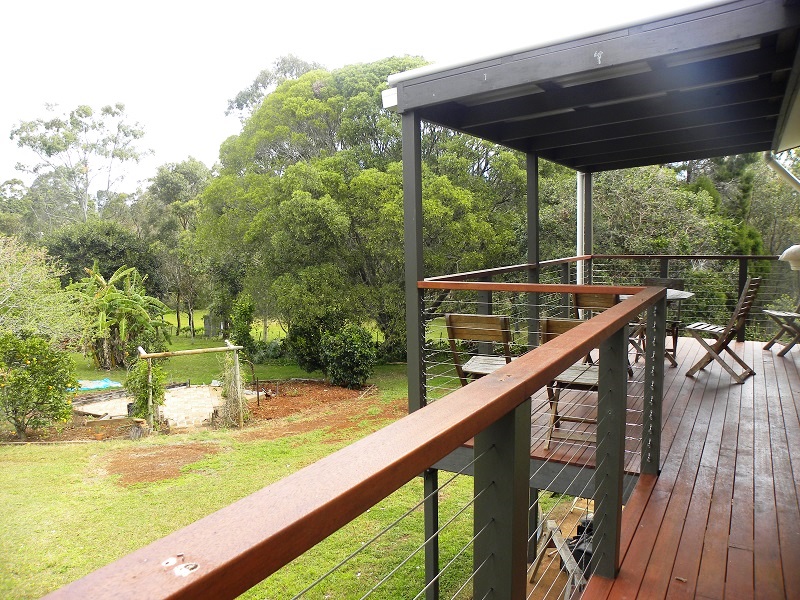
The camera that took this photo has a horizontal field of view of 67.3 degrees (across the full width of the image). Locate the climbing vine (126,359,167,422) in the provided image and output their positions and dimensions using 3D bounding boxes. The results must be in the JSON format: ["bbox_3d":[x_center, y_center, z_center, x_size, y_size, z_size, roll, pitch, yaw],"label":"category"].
[{"bbox_3d":[-6.226,2.214,14.700,0.980,1.550,0.880,-4,6,-23],"label":"climbing vine"}]

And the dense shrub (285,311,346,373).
[{"bbox_3d":[-2.988,1.592,21.500,2.200,2.300,2.100,-2,6,-8],"label":"dense shrub"}]

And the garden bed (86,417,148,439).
[{"bbox_3d":[-6.363,2.837,13.519,1.280,0.250,0.700,-3,6,-18],"label":"garden bed"}]

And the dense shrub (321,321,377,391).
[{"bbox_3d":[-1.714,1.847,20.000,1.850,2.150,1.800,-2,6,-5],"label":"dense shrub"}]

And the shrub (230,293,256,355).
[{"bbox_3d":[-6.902,1.080,26.500,1.200,2.750,1.150,-3,6,-15],"label":"shrub"}]

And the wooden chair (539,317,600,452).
[{"bbox_3d":[1.195,0.496,3.789,0.450,0.860,0.550,2,6,25],"label":"wooden chair"}]

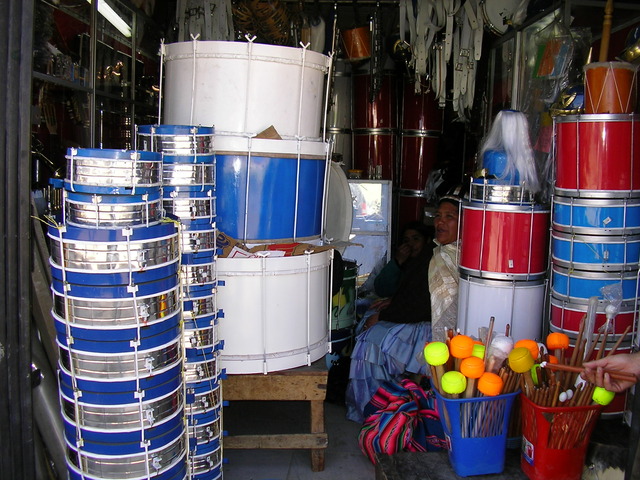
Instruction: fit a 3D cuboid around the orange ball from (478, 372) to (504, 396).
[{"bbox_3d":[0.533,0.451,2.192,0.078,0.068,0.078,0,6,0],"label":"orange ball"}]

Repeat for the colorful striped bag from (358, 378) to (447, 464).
[{"bbox_3d":[0.290,0.611,2.380,0.290,0.220,0.250,0,6,0],"label":"colorful striped bag"}]

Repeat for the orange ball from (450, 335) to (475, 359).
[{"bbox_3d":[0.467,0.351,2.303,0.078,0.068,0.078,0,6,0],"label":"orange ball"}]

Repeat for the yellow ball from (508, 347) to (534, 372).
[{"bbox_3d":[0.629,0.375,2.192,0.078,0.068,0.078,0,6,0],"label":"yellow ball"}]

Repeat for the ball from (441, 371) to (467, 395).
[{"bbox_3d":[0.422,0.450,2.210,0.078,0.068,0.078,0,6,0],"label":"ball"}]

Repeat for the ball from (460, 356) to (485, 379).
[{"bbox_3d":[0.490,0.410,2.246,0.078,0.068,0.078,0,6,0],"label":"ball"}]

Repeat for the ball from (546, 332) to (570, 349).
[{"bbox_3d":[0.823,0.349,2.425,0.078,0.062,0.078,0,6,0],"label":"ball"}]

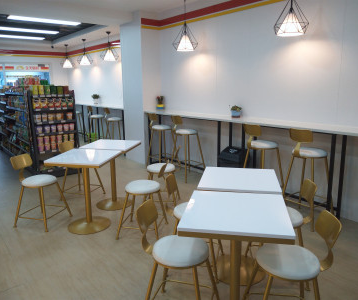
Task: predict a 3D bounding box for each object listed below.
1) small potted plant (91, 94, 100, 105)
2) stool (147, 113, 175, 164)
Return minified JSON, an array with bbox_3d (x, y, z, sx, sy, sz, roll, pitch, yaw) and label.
[{"bbox_3d":[-1.981,-1.204,7.162,0.170,0.225,0.175,-11,16,-39],"label":"small potted plant"},{"bbox_3d":[-0.290,-0.151,5.156,0.460,0.985,0.450,-10,15,-37],"label":"stool"}]

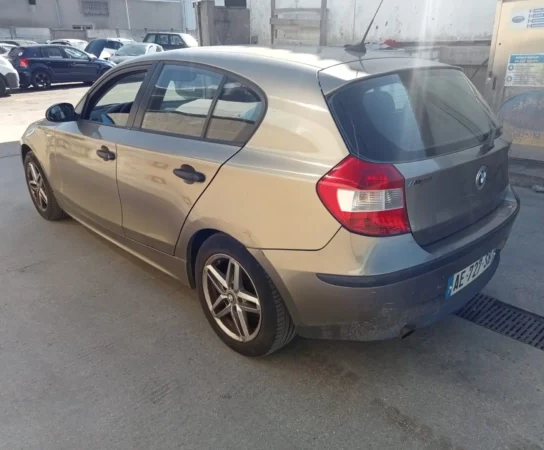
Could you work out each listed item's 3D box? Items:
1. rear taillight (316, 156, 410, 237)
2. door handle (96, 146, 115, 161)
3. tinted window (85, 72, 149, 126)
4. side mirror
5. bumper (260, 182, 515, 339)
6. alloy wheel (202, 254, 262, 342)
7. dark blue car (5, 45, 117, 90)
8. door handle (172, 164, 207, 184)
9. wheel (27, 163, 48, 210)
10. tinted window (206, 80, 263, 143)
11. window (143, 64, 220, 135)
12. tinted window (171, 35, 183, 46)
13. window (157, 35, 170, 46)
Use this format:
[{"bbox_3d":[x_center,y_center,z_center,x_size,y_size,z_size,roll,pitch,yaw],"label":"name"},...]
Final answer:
[{"bbox_3d":[0.349,-0.118,1.823,0.300,0.310,0.260,-17,27,-40],"label":"rear taillight"},{"bbox_3d":[-0.977,-0.419,2.856,0.055,0.085,0.230,-22,29,-39],"label":"door handle"},{"bbox_3d":[-0.968,-0.769,2.969,0.602,0.369,0.050,20,6,43],"label":"tinted window"},{"bbox_3d":[-1.373,-0.735,3.169,0.200,0.137,0.125,-22,29,-39],"label":"side mirror"},{"bbox_3d":[0.777,0.082,2.491,1.740,0.610,0.590,-17,27,-40],"label":"bumper"},{"bbox_3d":[-0.150,0.338,2.391,0.160,0.447,0.447,-22,29,-39],"label":"alloy wheel"},{"bbox_3d":[-8.121,-6.341,19.248,4.250,1.440,1.780,-21,29,-38],"label":"dark blue car"},{"bbox_3d":[-0.408,-0.245,2.370,0.055,0.090,0.265,-17,27,-40],"label":"door handle"},{"bbox_3d":[-1.974,-0.348,4.237,0.170,0.445,0.445,-17,27,-40],"label":"wheel"},{"bbox_3d":[-0.157,-0.492,2.132,0.320,0.274,0.050,20,6,43],"label":"tinted window"},{"bbox_3d":[-0.474,-0.653,2.524,0.630,0.380,0.060,21,6,43],"label":"window"},{"bbox_3d":[-4.414,-8.545,22.500,0.600,0.460,0.050,2,11,10],"label":"tinted window"},{"bbox_3d":[-5.589,-9.504,25.000,0.720,0.470,0.060,10,22,24],"label":"window"}]

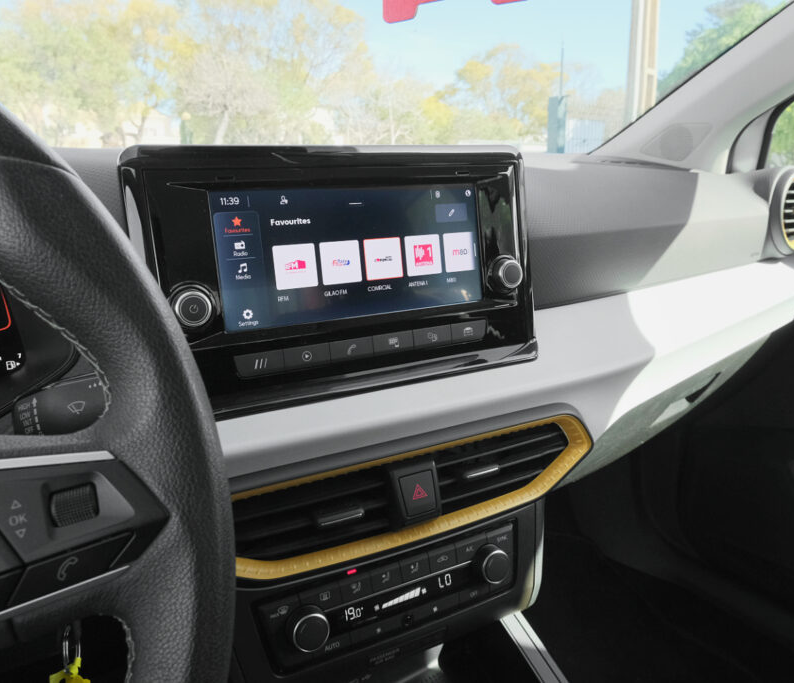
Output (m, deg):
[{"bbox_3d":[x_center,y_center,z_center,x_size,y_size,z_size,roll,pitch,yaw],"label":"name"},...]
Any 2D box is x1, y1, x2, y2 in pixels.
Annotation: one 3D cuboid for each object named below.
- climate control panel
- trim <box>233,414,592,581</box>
[{"bbox_3d":[0.004,0.171,0.448,0.204,0.054,0.028,-8,1,-27],"label":"climate control panel"},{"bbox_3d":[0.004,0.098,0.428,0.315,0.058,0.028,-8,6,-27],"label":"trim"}]

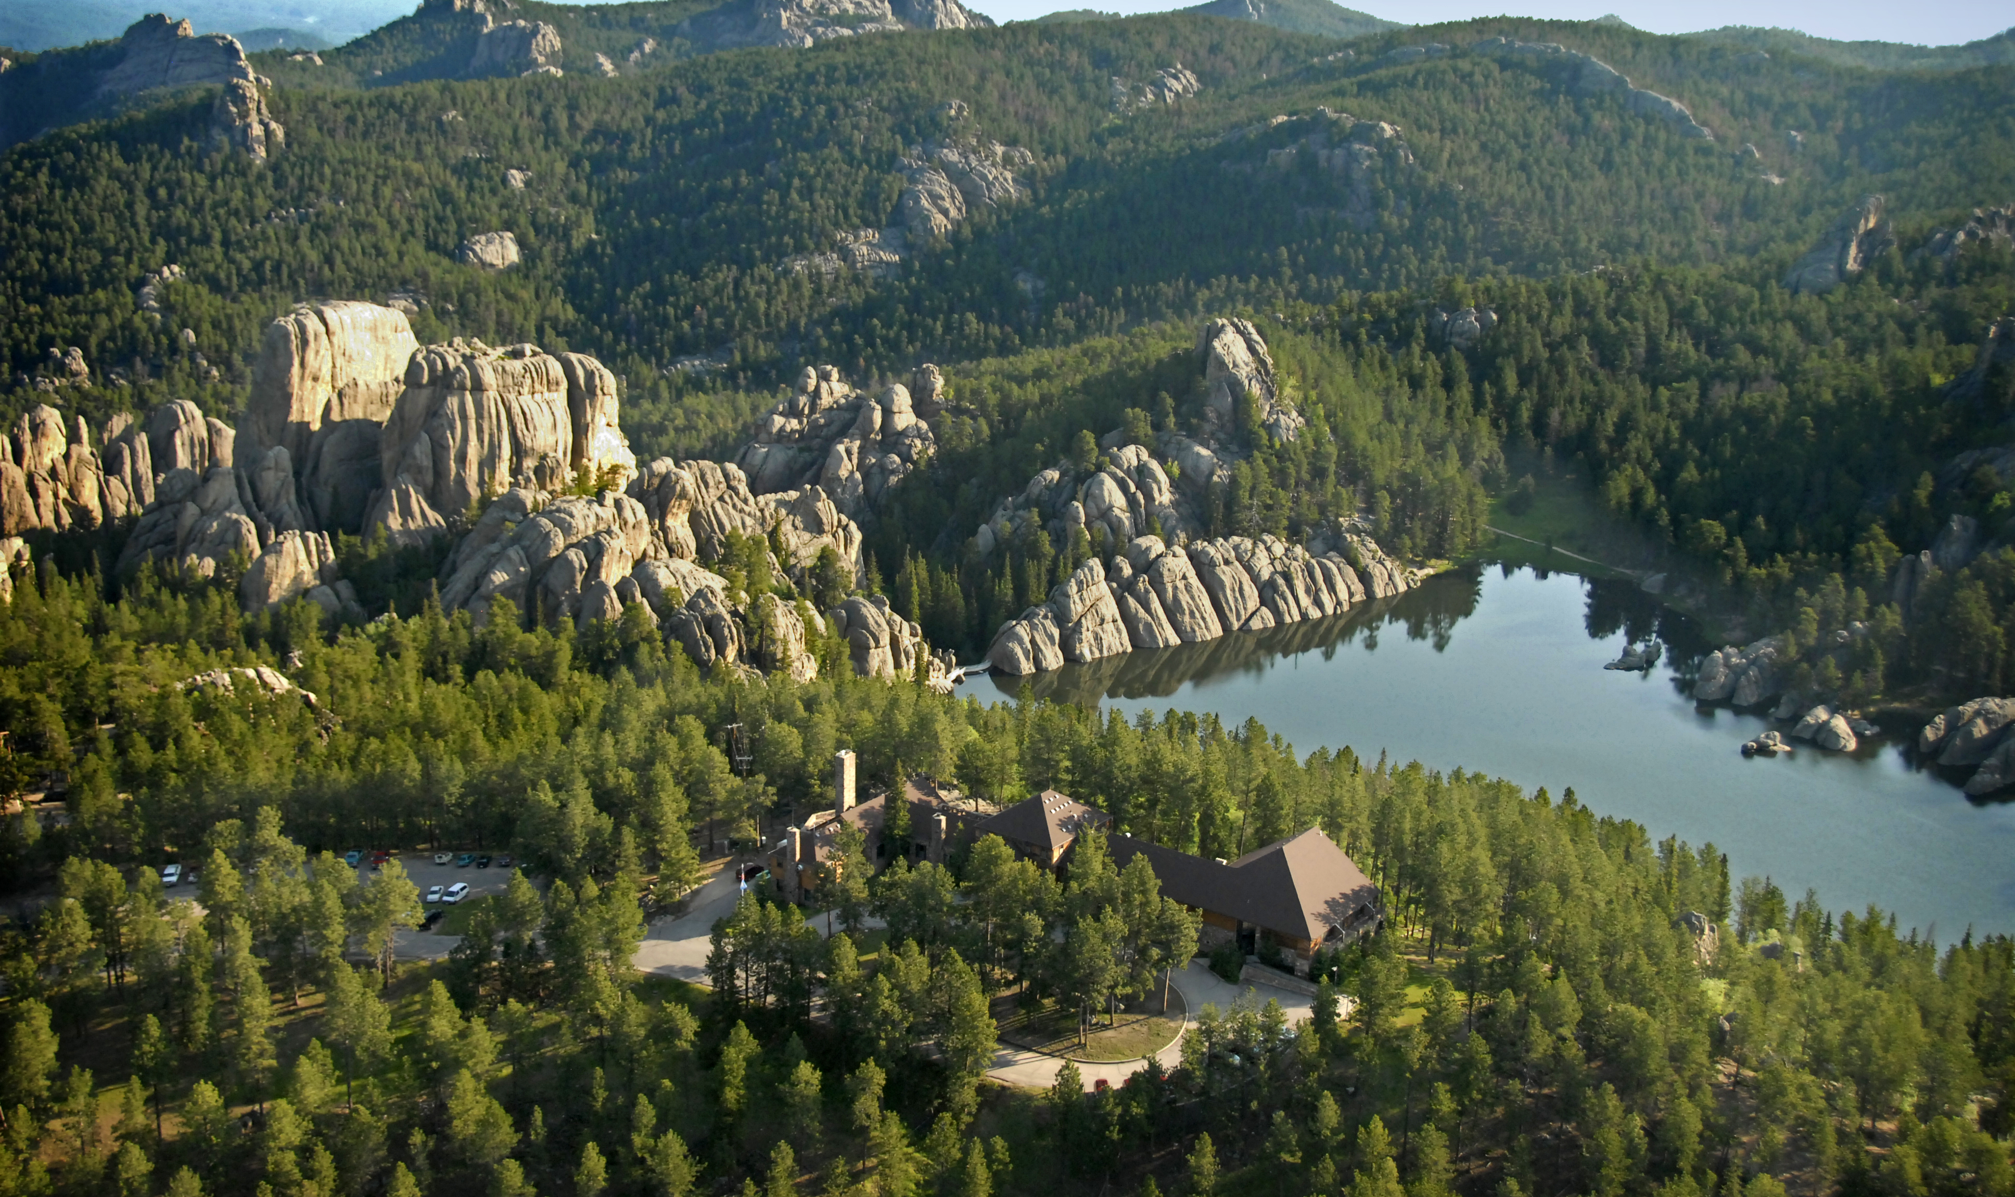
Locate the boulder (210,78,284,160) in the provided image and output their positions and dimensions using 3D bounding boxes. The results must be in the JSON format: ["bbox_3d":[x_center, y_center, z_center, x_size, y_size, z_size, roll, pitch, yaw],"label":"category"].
[{"bbox_3d":[-559.735,-353.307,1650.000,52.288,59.314,44.445,-5,17,-18],"label":"boulder"}]

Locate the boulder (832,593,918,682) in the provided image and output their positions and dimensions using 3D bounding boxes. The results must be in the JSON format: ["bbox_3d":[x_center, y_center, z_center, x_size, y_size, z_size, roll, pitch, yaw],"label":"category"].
[{"bbox_3d":[-34.600,10.235,583.060,22.013,21.969,18.711,-1,16,-3],"label":"boulder"}]

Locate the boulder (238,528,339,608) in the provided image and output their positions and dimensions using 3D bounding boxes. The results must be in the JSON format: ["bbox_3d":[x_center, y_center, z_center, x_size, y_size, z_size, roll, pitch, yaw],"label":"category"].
[{"bbox_3d":[-210.007,-7.653,655.248,27.381,24.013,21.905,-5,17,-18],"label":"boulder"}]

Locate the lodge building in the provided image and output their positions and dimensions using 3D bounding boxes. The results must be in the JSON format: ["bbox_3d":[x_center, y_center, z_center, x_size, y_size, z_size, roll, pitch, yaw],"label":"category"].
[{"bbox_3d":[10.853,41.953,371.018,101.813,17.325,37.428,7,18,22],"label":"lodge building"}]

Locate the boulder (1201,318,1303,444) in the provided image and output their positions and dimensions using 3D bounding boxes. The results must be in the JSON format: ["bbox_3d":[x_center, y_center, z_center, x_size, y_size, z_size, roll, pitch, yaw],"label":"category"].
[{"bbox_3d":[80.341,-71.500,738.000,32.344,40.580,24.258,2,16,6],"label":"boulder"}]

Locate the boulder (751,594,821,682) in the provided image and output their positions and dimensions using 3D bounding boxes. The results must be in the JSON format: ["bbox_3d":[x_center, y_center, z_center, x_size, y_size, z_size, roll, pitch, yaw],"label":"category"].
[{"bbox_3d":[-57.045,9.873,574.000,17.029,22.290,16.177,-2,16,-6],"label":"boulder"}]

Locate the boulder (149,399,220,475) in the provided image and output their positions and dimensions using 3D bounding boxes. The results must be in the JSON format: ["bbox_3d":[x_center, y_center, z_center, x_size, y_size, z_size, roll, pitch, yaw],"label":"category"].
[{"bbox_3d":[-262.639,-50.538,715.265,21.694,25.695,18.440,-6,17,-20],"label":"boulder"}]

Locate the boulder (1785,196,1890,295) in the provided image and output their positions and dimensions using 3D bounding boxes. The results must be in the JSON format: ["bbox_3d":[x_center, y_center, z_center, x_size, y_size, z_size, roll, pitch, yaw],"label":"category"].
[{"bbox_3d":[373.838,-158.559,1010.182,45.627,44.866,34.220,6,17,19],"label":"boulder"}]

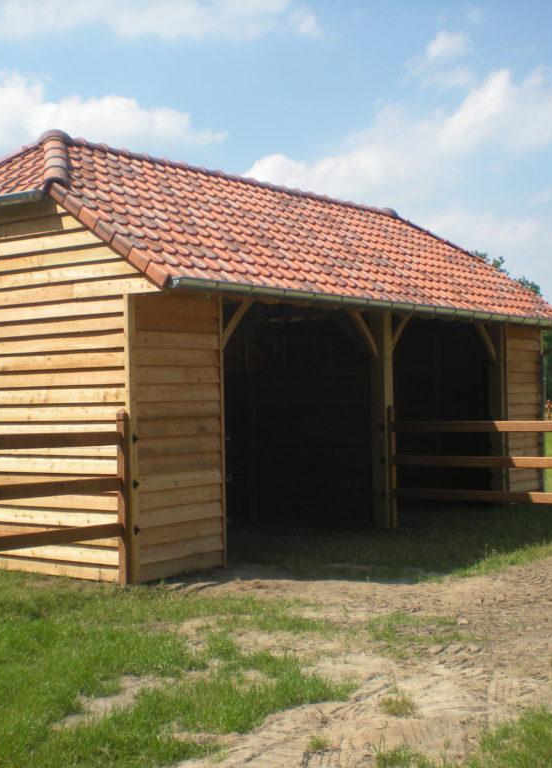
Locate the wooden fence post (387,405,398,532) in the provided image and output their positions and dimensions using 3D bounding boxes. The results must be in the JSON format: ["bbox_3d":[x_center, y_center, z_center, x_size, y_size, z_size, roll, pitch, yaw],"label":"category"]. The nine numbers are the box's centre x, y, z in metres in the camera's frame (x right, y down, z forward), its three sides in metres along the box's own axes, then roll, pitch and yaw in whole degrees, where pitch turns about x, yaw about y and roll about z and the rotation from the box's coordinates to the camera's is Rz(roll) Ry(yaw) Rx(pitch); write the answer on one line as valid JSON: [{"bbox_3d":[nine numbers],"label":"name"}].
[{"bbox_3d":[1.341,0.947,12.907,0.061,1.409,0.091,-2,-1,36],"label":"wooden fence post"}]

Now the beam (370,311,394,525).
[{"bbox_3d":[1.233,0.418,12.987,0.182,2.473,0.167,-2,-1,36],"label":"beam"}]

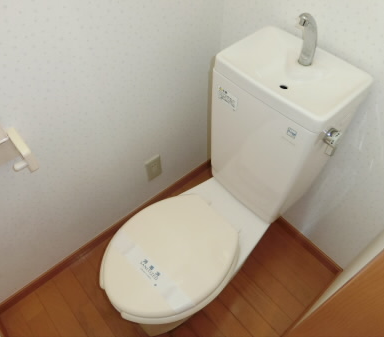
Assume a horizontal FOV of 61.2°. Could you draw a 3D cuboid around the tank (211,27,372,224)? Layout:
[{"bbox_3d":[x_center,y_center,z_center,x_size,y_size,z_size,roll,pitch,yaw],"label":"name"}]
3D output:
[{"bbox_3d":[0.250,-0.099,0.984,0.235,0.481,0.328,-35,59,-24],"label":"tank"}]

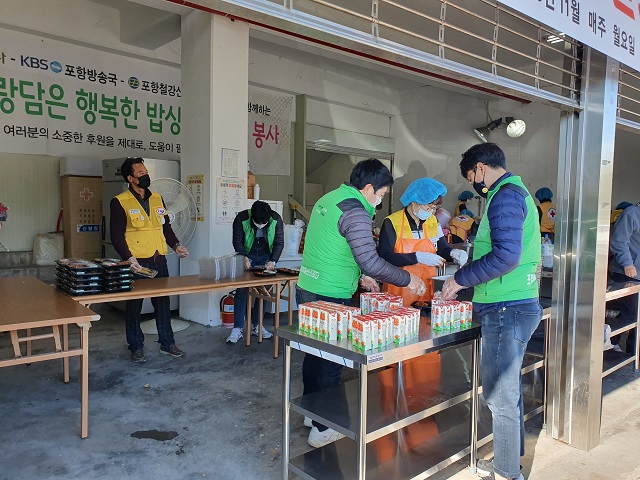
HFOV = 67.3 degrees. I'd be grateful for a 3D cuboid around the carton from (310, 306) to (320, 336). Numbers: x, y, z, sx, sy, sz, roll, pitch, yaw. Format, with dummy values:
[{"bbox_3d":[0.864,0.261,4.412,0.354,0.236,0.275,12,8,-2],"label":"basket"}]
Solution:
[{"bbox_3d":[-0.004,0.364,2.172,0.037,0.121,0.048,-1,4,-42],"label":"carton"}]

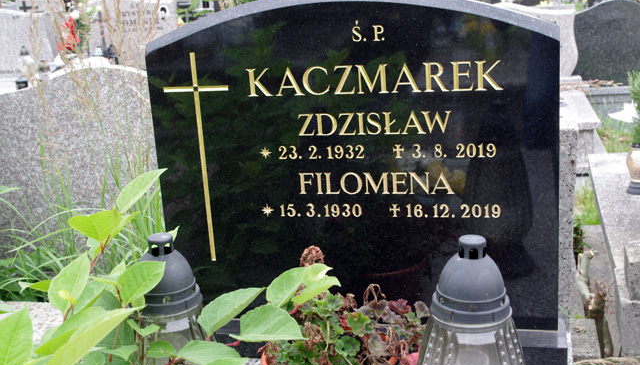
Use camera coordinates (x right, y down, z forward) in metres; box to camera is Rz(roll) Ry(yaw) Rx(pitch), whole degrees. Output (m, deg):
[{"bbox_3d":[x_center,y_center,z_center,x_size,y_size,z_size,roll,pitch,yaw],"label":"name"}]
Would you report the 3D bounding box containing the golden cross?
[{"bbox_3d":[-0.238,-0.045,1.775,0.138,0.439,0.010,0,16,14],"label":"golden cross"}]

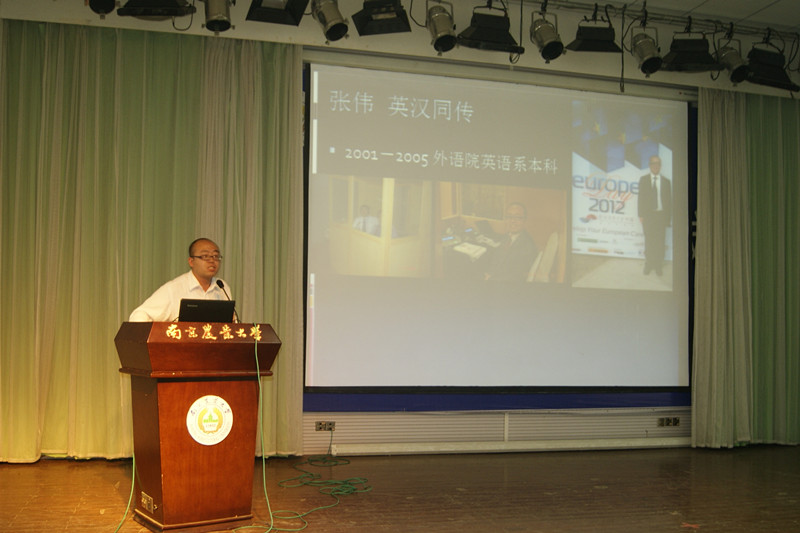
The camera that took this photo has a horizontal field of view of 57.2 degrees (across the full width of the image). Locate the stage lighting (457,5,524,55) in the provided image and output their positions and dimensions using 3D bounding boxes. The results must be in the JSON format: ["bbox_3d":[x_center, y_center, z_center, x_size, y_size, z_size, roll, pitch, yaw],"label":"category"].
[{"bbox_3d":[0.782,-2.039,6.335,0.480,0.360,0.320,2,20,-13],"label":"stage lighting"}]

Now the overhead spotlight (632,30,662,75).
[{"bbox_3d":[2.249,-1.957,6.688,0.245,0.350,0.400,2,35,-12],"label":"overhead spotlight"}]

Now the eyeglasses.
[{"bbox_3d":[-1.228,-0.052,4.660,0.142,0.042,0.140,5,-6,-40],"label":"eyeglasses"}]

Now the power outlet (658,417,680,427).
[{"bbox_3d":[2.666,1.546,7.274,0.258,0.086,0.020,2,-5,-14],"label":"power outlet"}]

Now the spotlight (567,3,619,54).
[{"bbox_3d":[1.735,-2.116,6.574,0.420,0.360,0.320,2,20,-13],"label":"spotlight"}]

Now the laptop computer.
[{"bbox_3d":[-1.263,0.330,4.670,0.337,0.225,0.290,4,-5,-32],"label":"laptop computer"}]

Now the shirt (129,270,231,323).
[{"bbox_3d":[-1.425,0.333,4.780,0.550,0.640,0.400,4,-5,-32],"label":"shirt"}]

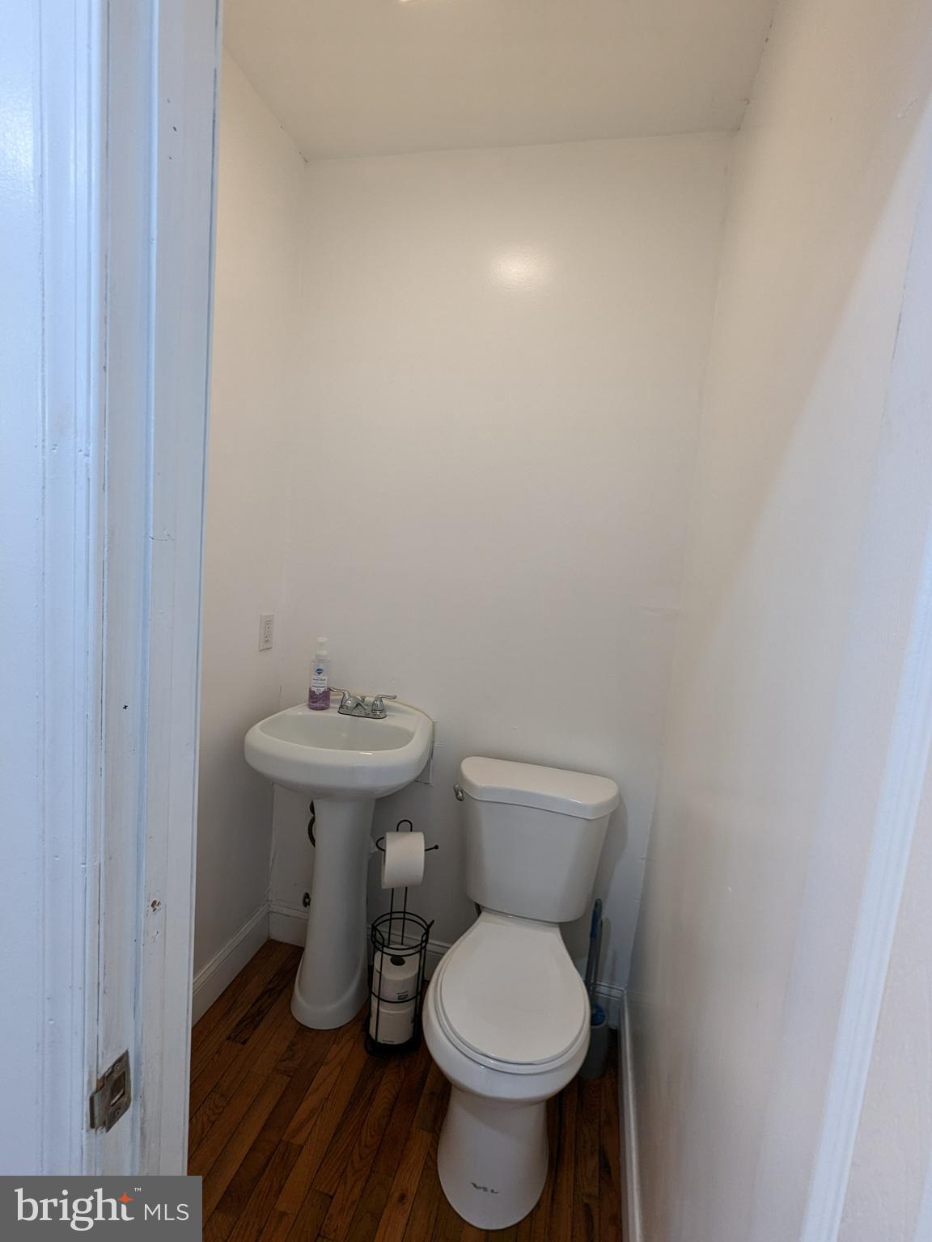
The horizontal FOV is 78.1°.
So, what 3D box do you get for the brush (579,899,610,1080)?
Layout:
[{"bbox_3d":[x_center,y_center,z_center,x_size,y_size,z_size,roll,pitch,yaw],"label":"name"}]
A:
[{"bbox_3d":[0.361,1.004,1.591,0.110,0.476,0.110,6,7,13],"label":"brush"}]

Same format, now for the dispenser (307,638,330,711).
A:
[{"bbox_3d":[-0.427,0.156,1.713,0.065,0.215,0.059,4,7,-8],"label":"dispenser"}]

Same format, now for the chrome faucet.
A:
[{"bbox_3d":[-0.303,0.247,1.694,0.210,0.065,0.110,6,7,13],"label":"chrome faucet"}]

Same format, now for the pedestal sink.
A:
[{"bbox_3d":[-0.351,0.720,1.661,0.462,0.901,0.463,6,7,13],"label":"pedestal sink"}]

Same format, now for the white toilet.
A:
[{"bbox_3d":[0.128,0.853,1.418,0.454,0.776,0.707,6,7,9],"label":"white toilet"}]

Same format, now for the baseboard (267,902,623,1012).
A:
[{"bbox_3d":[-0.105,1.107,1.867,1.212,0.132,0.019,6,7,13],"label":"baseboard"}]

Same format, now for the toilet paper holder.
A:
[{"bbox_3d":[-0.181,0.888,1.639,0.172,0.603,0.172,3,7,-16],"label":"toilet paper holder"}]

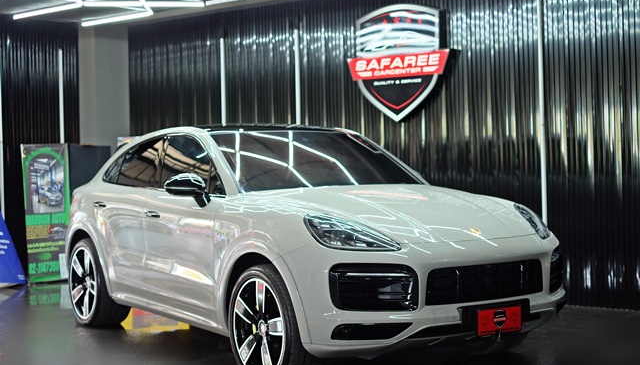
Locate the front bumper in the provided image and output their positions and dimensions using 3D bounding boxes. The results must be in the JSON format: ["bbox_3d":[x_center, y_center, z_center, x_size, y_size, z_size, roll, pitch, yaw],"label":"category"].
[{"bbox_3d":[0.769,0.650,5.700,1.950,0.640,0.660,-2,1,-35],"label":"front bumper"}]

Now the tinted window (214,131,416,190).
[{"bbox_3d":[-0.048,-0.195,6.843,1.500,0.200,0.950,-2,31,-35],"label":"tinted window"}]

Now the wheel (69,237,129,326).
[{"bbox_3d":[-1.917,0.852,8.130,0.300,0.758,0.758,-2,1,-35],"label":"wheel"}]

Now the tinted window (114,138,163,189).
[{"bbox_3d":[-1.330,-0.163,7.258,0.110,0.410,0.820,20,-11,-33],"label":"tinted window"}]

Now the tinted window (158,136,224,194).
[{"bbox_3d":[-0.882,-0.143,6.644,0.110,0.460,1.120,20,-11,-33],"label":"tinted window"}]

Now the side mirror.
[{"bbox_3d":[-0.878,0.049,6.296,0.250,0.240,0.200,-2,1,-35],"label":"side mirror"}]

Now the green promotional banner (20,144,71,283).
[{"bbox_3d":[-3.262,0.371,11.285,0.570,1.640,0.100,-2,1,-27],"label":"green promotional banner"}]

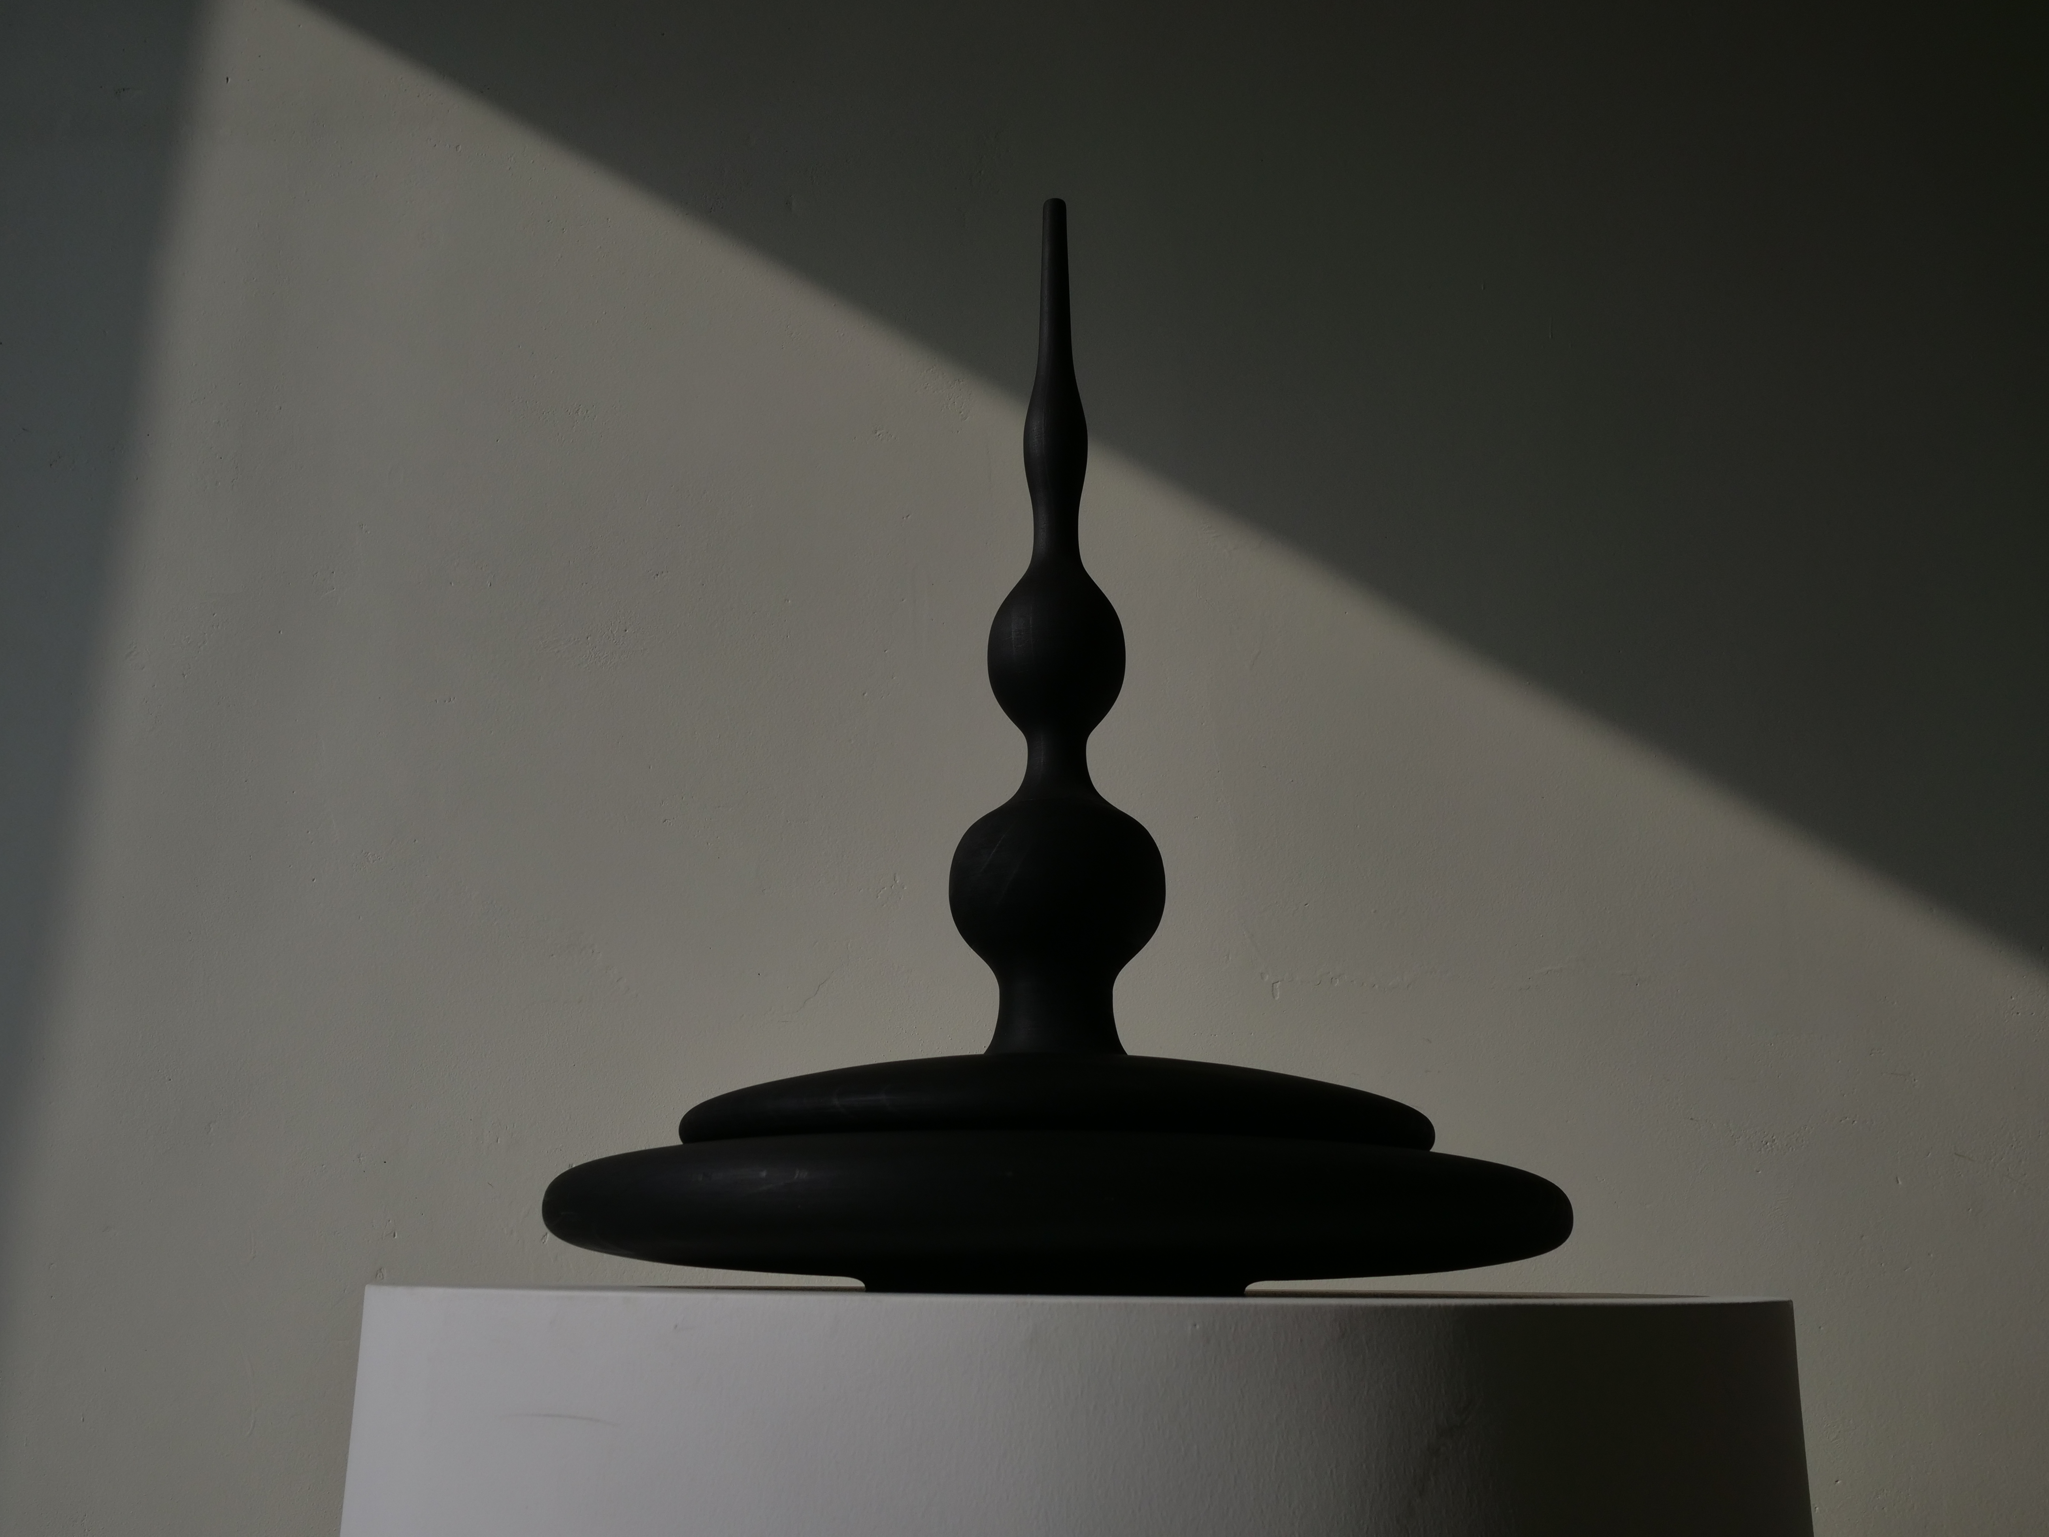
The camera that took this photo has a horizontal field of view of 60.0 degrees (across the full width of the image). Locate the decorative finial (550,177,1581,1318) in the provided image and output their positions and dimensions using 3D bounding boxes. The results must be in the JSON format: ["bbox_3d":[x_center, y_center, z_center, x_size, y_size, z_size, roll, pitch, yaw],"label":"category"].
[{"bbox_3d":[0.017,-0.036,0.915,0.471,0.586,0.471,0,-16,0],"label":"decorative finial"}]

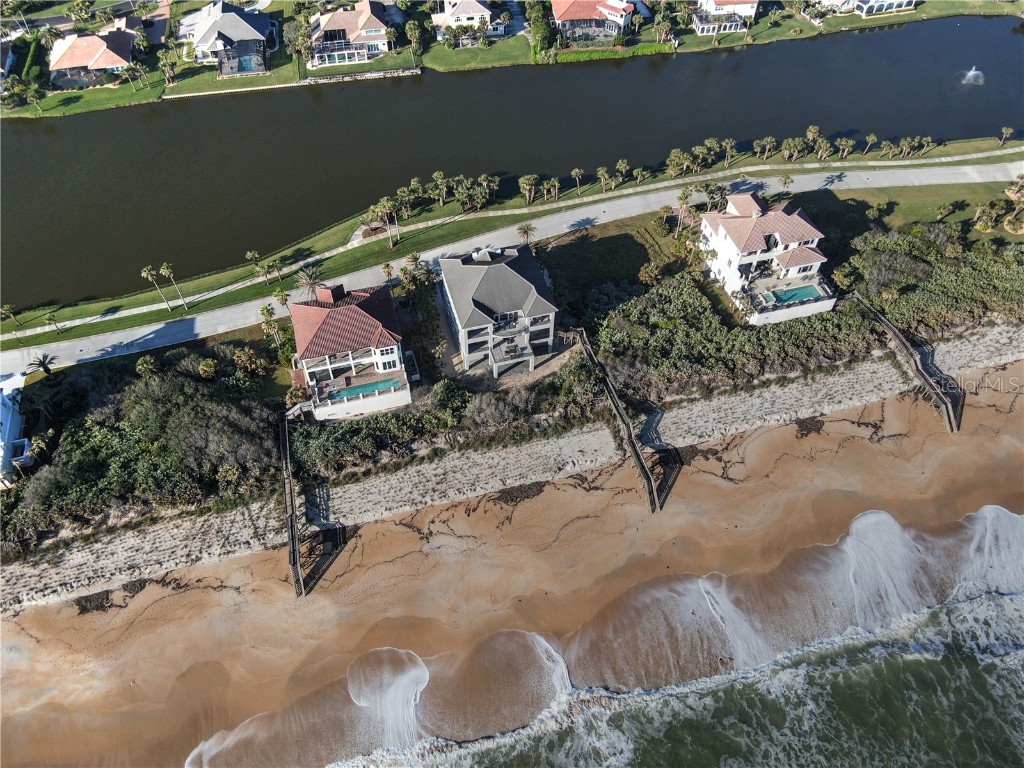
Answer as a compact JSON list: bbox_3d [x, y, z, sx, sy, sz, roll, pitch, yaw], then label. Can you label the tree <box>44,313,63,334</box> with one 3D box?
[{"bbox_3d":[-87.770,-11.466,136.177,2.800,5.000,2.800,1,49,0],"label":"tree"}]

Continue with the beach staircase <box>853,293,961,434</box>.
[{"bbox_3d":[74.883,-4.979,134.805,2.820,6.050,32.290,-13,50,-12],"label":"beach staircase"}]

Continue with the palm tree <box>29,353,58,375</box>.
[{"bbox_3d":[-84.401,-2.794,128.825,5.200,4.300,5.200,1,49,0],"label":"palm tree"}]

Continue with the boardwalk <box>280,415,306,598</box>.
[{"bbox_3d":[-35.318,18.664,113.188,1.730,5.450,30.910,-11,50,-10],"label":"boardwalk"}]

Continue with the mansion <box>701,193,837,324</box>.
[{"bbox_3d":[55.780,-29.260,152.930,20.800,16.500,27.100,-11,48,-10],"label":"mansion"}]

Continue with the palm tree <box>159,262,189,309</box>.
[{"bbox_3d":[-65.015,-18.657,137.893,3.000,11.900,3.000,1,49,0],"label":"palm tree"}]

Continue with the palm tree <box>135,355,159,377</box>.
[{"bbox_3d":[-65.284,-2.467,127.638,3.800,5.000,3.800,1,49,0],"label":"palm tree"}]

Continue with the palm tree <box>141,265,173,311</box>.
[{"bbox_3d":[-74.130,-19.690,149.200,3.500,11.780,3.500,0,47,0],"label":"palm tree"}]

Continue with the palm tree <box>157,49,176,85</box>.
[{"bbox_3d":[-110.100,-100.810,227.010,5.500,10.540,5.500,0,47,0],"label":"palm tree"}]

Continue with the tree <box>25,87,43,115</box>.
[{"bbox_3d":[-128.939,-76.683,192.638,3.700,5.800,3.700,1,49,0],"label":"tree"}]

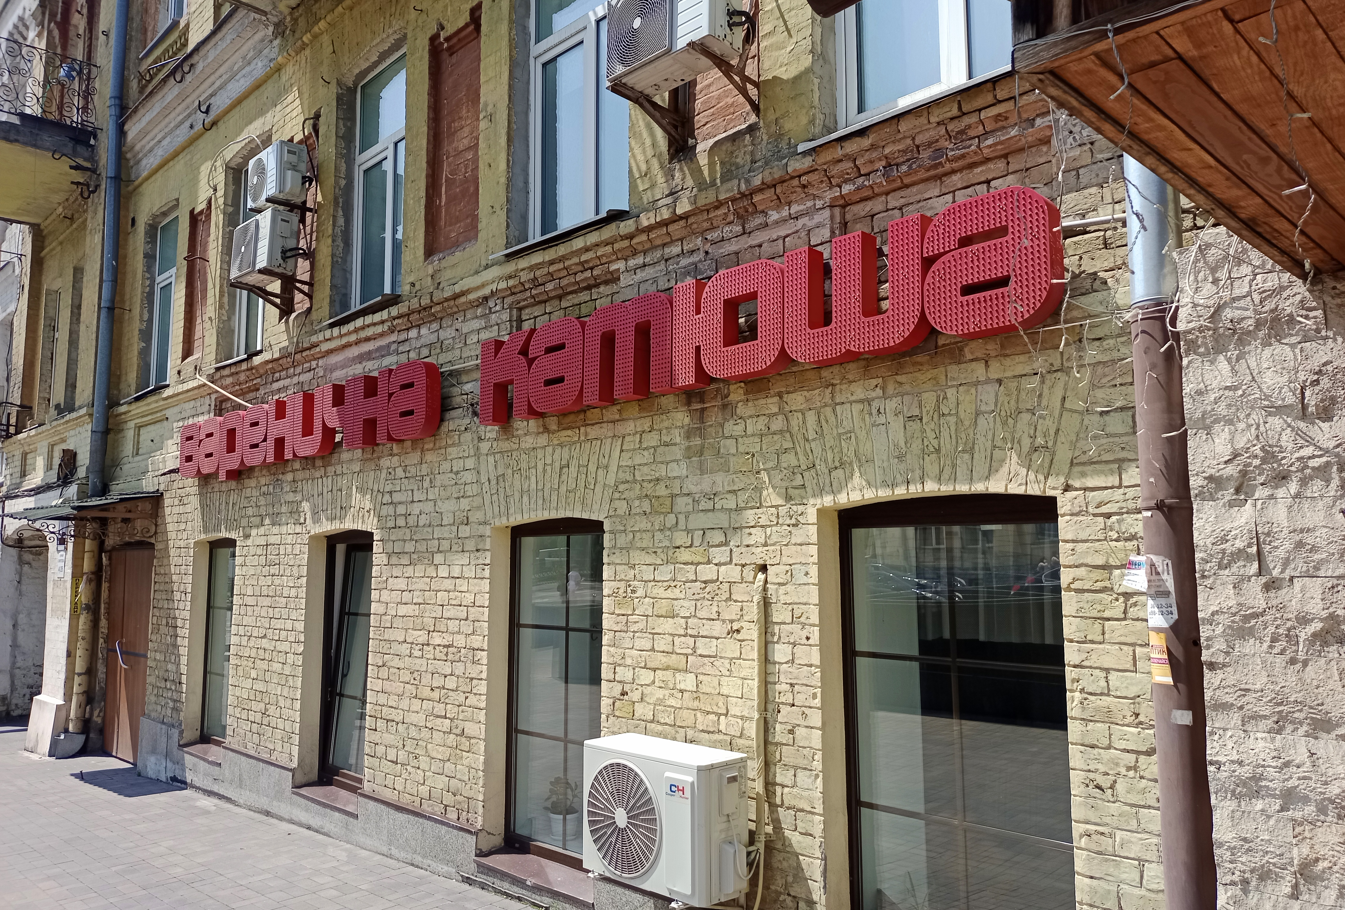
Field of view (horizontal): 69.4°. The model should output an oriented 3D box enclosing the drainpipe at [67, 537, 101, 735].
[{"bbox_3d":[-6.197,1.848,10.222,0.140,2.120,0.140,6,-9,-44],"label":"drainpipe"}]

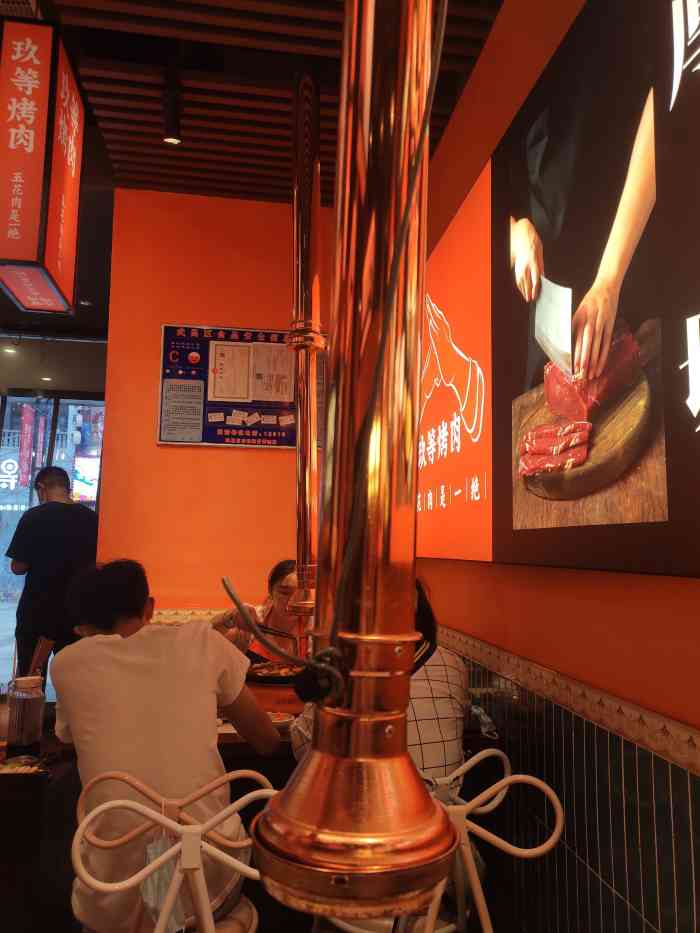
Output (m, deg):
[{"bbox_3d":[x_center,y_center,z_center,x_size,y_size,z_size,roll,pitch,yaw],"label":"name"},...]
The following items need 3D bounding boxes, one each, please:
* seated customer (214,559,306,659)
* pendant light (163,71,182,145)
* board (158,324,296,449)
[{"bbox_3d":[-0.262,0.973,2.738,0.580,1.180,0.750,1,-7,-2],"label":"seated customer"},{"bbox_3d":[-0.665,-1.353,2.525,0.066,0.298,0.066,1,-7,-9],"label":"pendant light"},{"bbox_3d":[-0.503,-0.399,3.403,0.900,0.600,0.025,1,-7,-9],"label":"board"}]

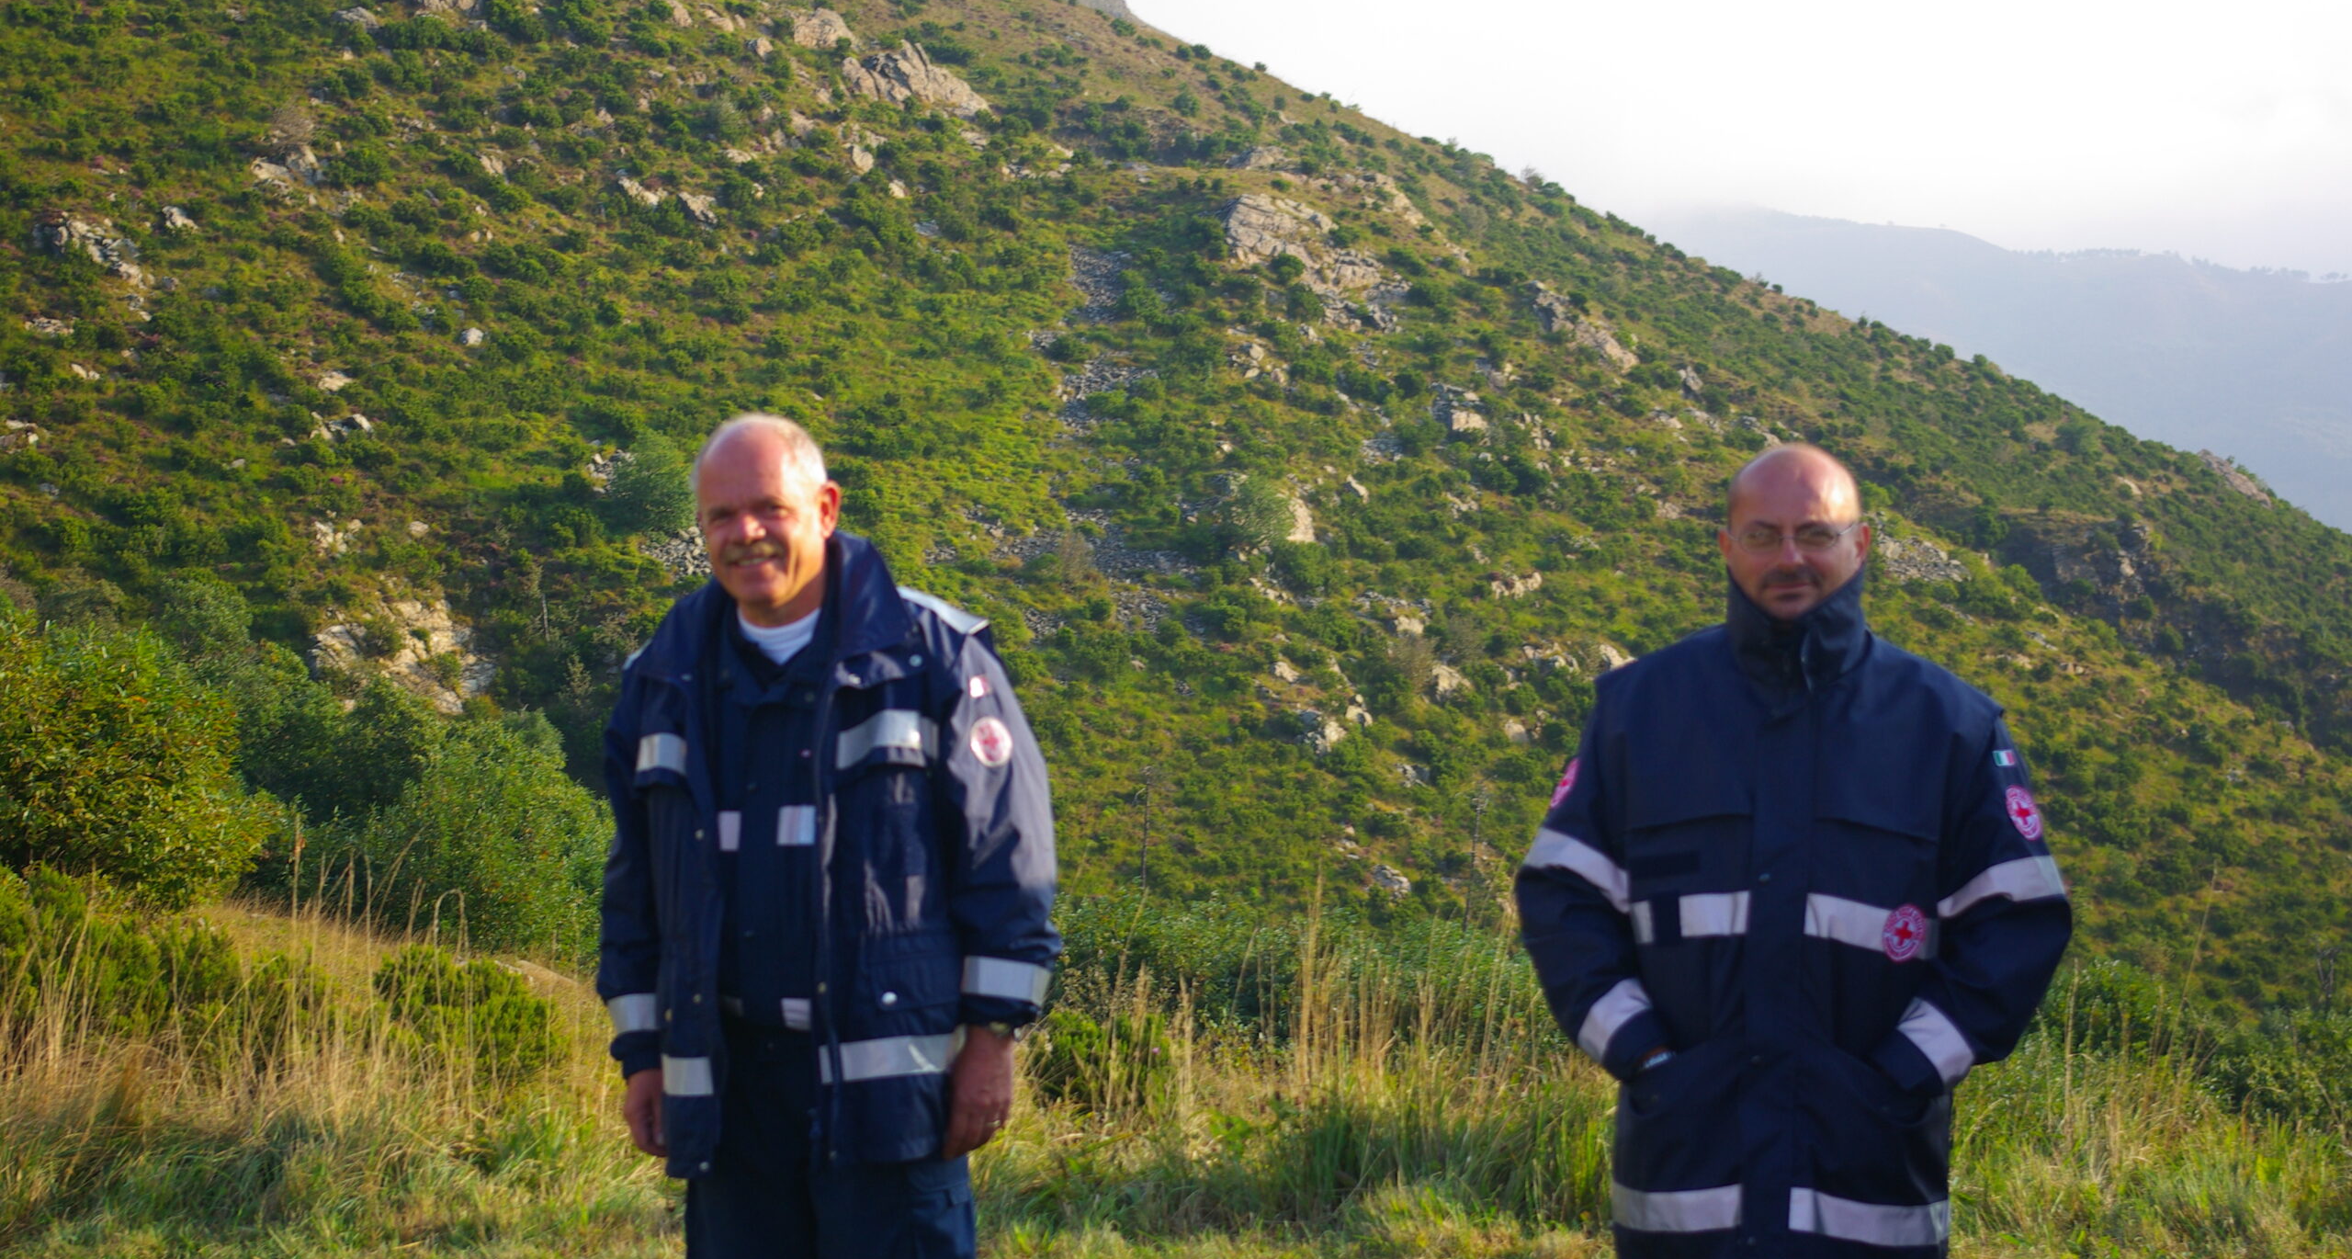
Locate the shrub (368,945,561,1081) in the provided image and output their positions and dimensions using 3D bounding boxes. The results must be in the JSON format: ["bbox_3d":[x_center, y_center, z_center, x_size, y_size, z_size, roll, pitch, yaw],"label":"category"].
[{"bbox_3d":[-1.920,1.043,14.500,0.510,0.400,0.460,0,1,0],"label":"shrub"}]

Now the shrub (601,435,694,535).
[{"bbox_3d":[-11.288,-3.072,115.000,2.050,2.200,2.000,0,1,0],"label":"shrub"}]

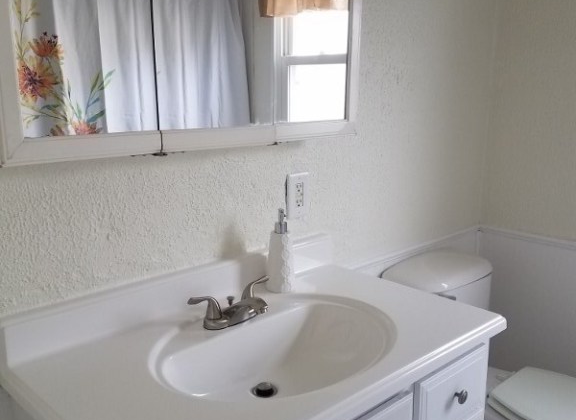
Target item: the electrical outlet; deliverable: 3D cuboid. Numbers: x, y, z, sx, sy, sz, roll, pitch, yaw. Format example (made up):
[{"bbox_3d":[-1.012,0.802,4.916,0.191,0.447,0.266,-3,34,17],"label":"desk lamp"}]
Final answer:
[{"bbox_3d":[0.029,-0.037,1.599,0.080,0.123,0.012,-11,16,-43],"label":"electrical outlet"}]

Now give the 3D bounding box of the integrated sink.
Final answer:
[{"bbox_3d":[-0.017,0.341,1.236,0.557,0.145,0.452,-11,16,-43],"label":"integrated sink"}]

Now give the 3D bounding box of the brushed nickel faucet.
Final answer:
[{"bbox_3d":[-0.097,0.223,1.296,0.232,0.080,0.160,-11,16,-43],"label":"brushed nickel faucet"}]

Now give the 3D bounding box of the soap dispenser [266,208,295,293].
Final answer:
[{"bbox_3d":[-0.023,0.103,1.502,0.070,0.213,0.074,0,12,0],"label":"soap dispenser"}]

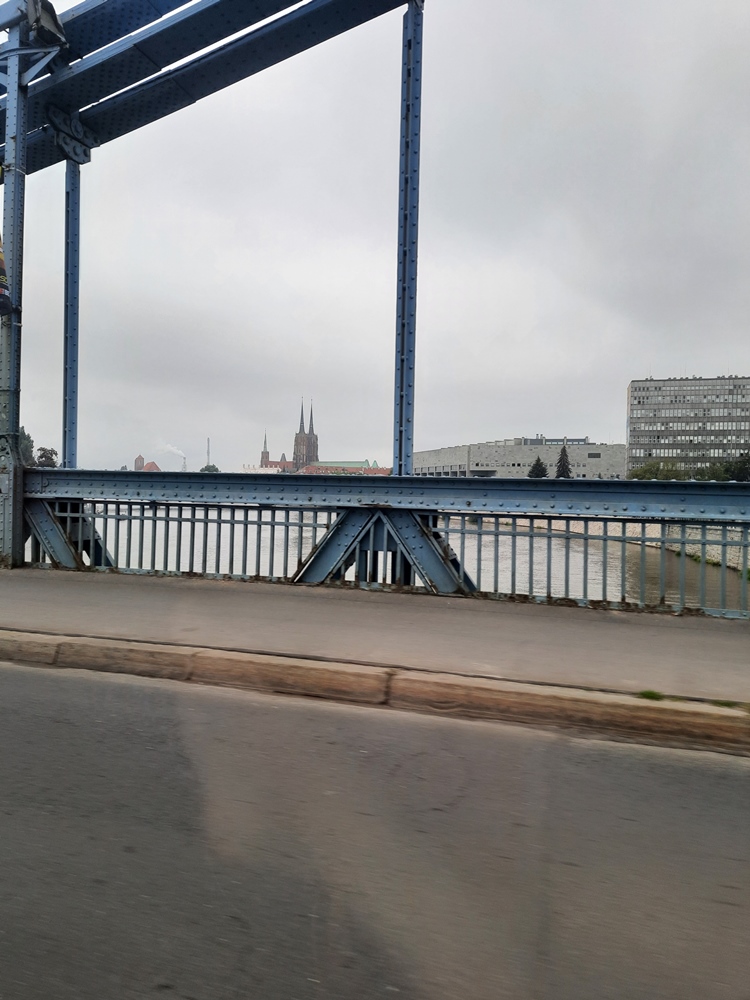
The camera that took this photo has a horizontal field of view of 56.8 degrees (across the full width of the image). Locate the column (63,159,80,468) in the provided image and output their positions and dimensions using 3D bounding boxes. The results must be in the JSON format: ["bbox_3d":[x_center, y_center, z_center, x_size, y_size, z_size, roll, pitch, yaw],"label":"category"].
[{"bbox_3d":[-4.221,-2.462,9.651,0.250,4.700,0.220,2,1,17],"label":"column"}]

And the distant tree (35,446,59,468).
[{"bbox_3d":[-78.183,-6.941,164.971,6.200,11.400,6.200,1,2,-26],"label":"distant tree"}]

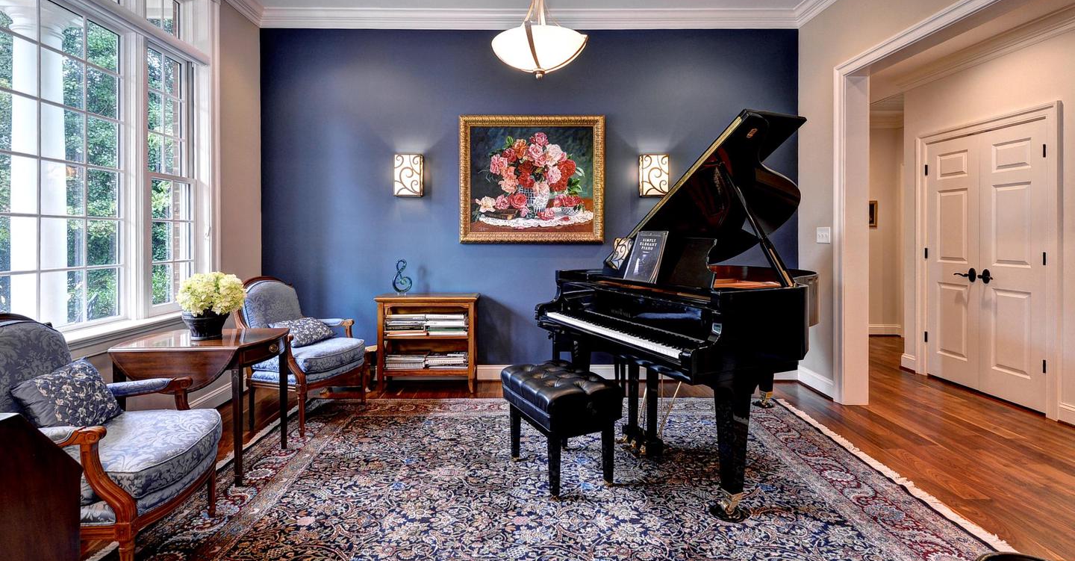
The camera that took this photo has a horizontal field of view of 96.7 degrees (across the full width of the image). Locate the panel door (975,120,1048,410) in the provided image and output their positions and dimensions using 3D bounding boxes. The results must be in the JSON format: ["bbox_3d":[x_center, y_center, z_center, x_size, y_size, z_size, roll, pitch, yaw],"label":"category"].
[{"bbox_3d":[3.438,-0.112,3.465,0.045,2.020,0.465,0,3,-2],"label":"panel door"}]

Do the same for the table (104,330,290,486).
[{"bbox_3d":[-1.740,0.653,2.525,0.660,0.690,0.500,0,3,0],"label":"table"}]

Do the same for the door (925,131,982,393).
[{"bbox_3d":[3.419,-0.157,3.940,0.045,2.020,0.465,0,3,-2],"label":"door"}]

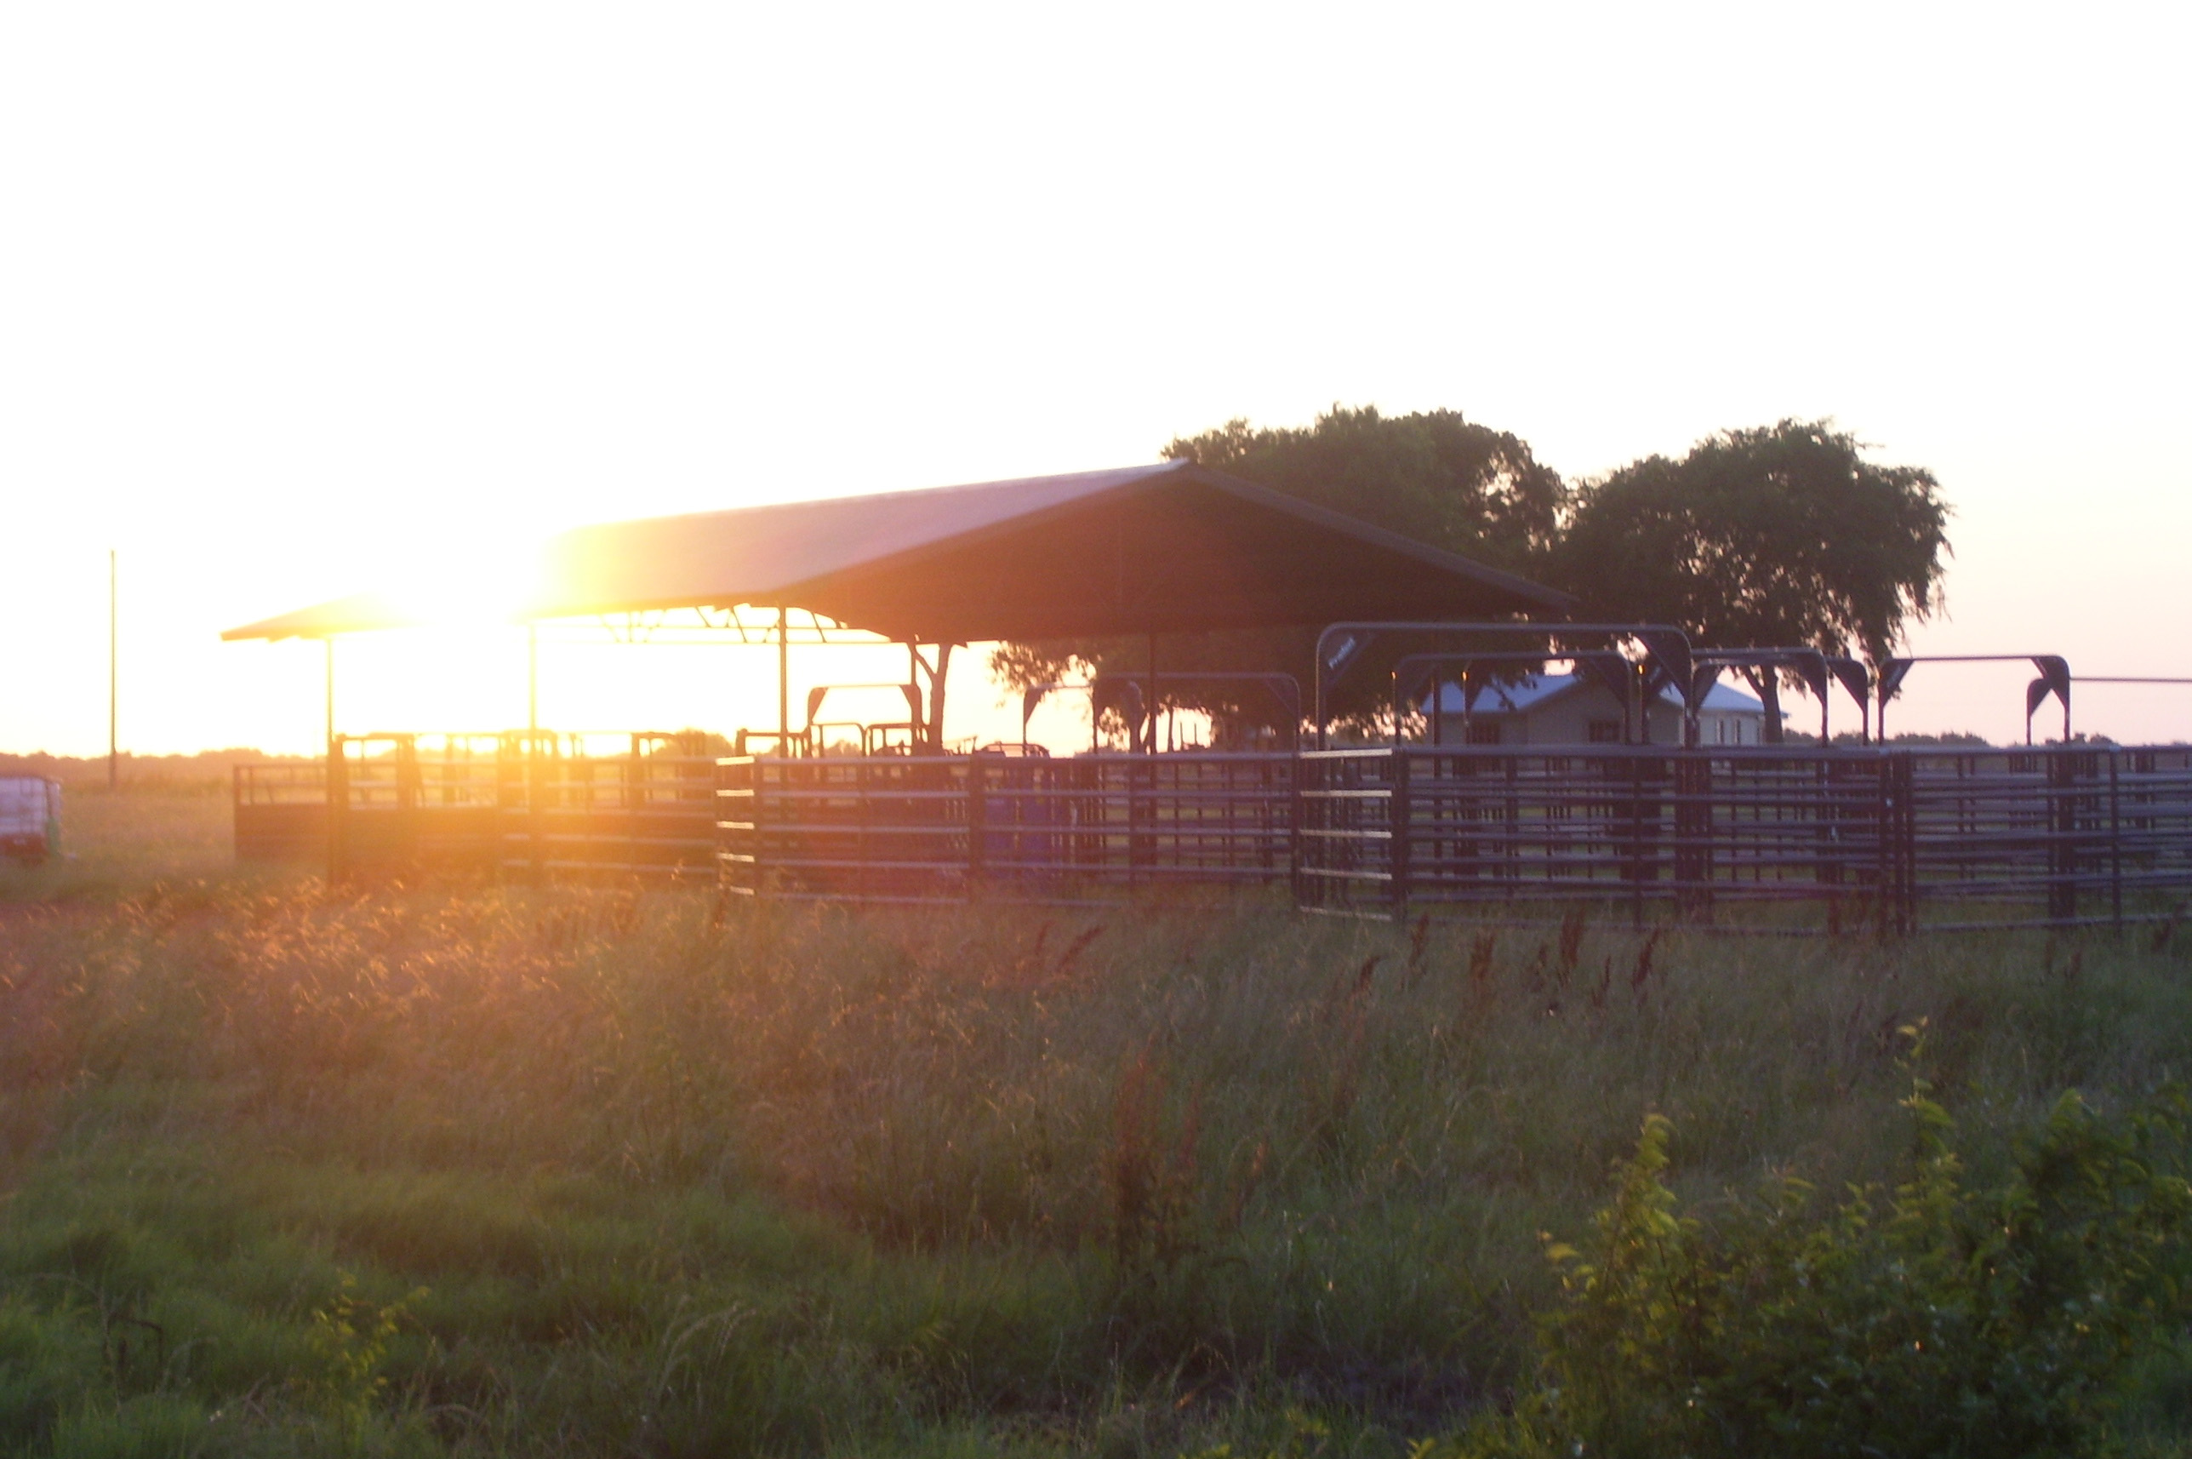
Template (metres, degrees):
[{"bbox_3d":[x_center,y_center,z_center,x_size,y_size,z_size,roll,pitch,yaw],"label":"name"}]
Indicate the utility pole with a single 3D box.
[{"bbox_3d":[-38.362,-2.239,215.000,0.250,9.490,0.250,-1,0,0],"label":"utility pole"}]

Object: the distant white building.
[{"bbox_3d":[20.015,-0.164,218.123,10.400,4.400,13.500,-1,0,20],"label":"distant white building"}]

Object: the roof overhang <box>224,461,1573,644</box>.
[{"bbox_3d":[-2.892,-1.970,65.020,9.830,1.553,15.581,0,0,-30],"label":"roof overhang"}]

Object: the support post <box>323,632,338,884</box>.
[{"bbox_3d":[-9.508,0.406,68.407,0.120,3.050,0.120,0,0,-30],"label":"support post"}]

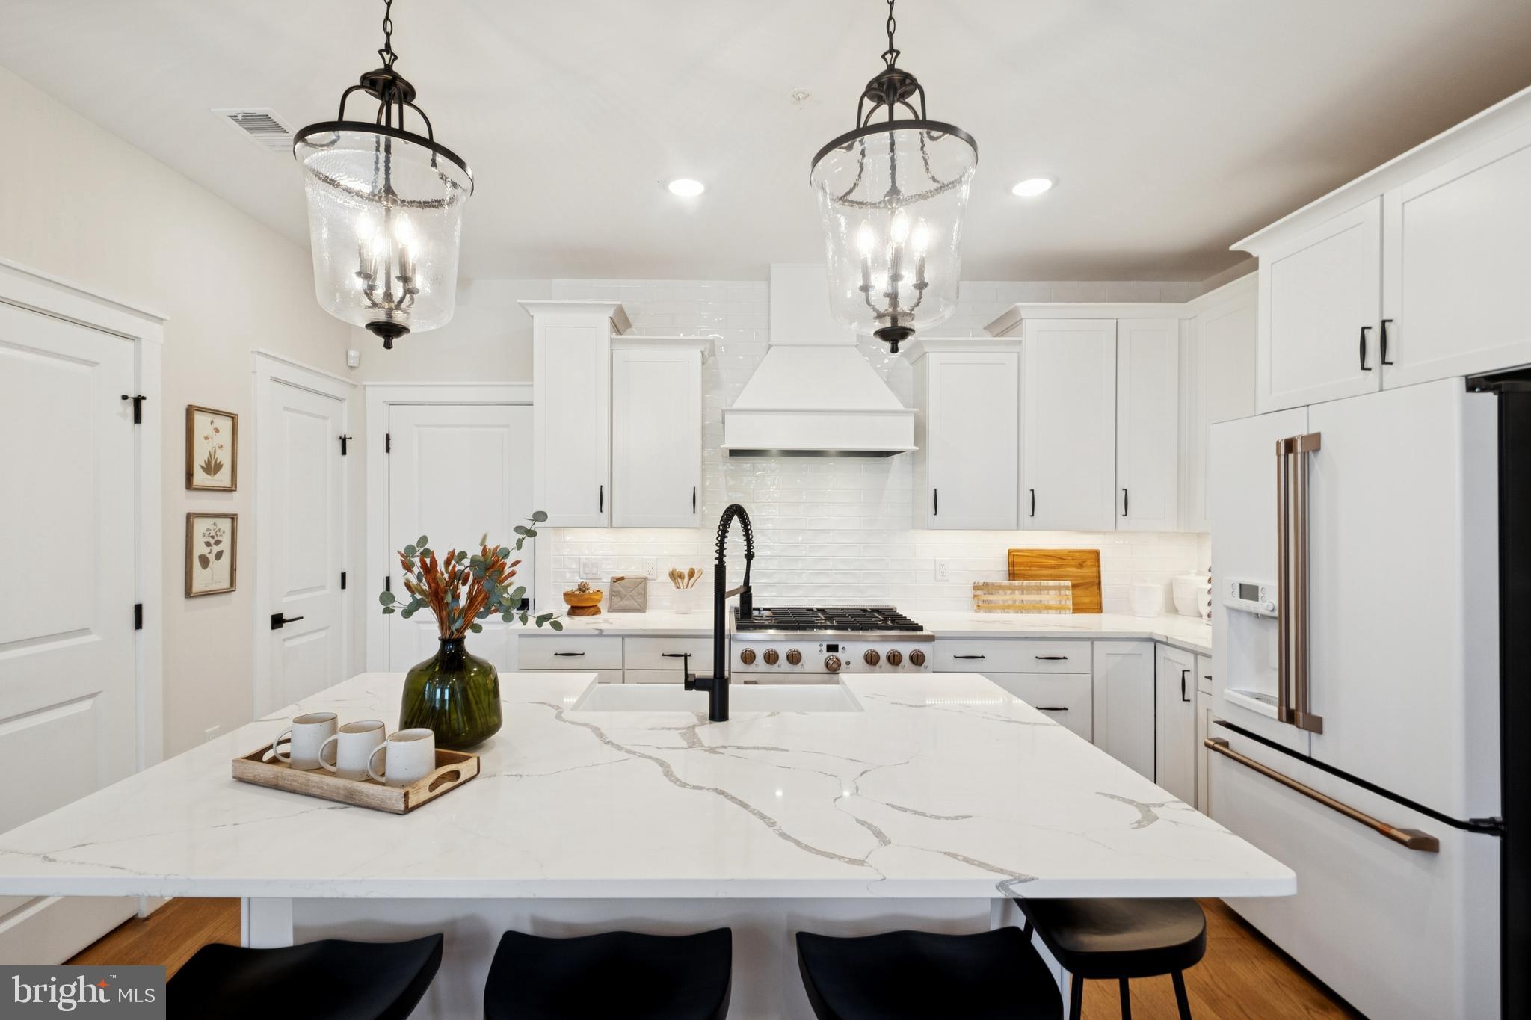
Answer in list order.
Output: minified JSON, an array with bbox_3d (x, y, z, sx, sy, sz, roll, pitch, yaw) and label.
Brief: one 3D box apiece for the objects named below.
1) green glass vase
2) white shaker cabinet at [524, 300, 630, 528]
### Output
[{"bbox_3d":[-0.748,0.426,1.522,0.239,0.238,0.239,0,0,0],"label":"green glass vase"},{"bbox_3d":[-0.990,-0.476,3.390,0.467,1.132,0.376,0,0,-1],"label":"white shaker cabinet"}]

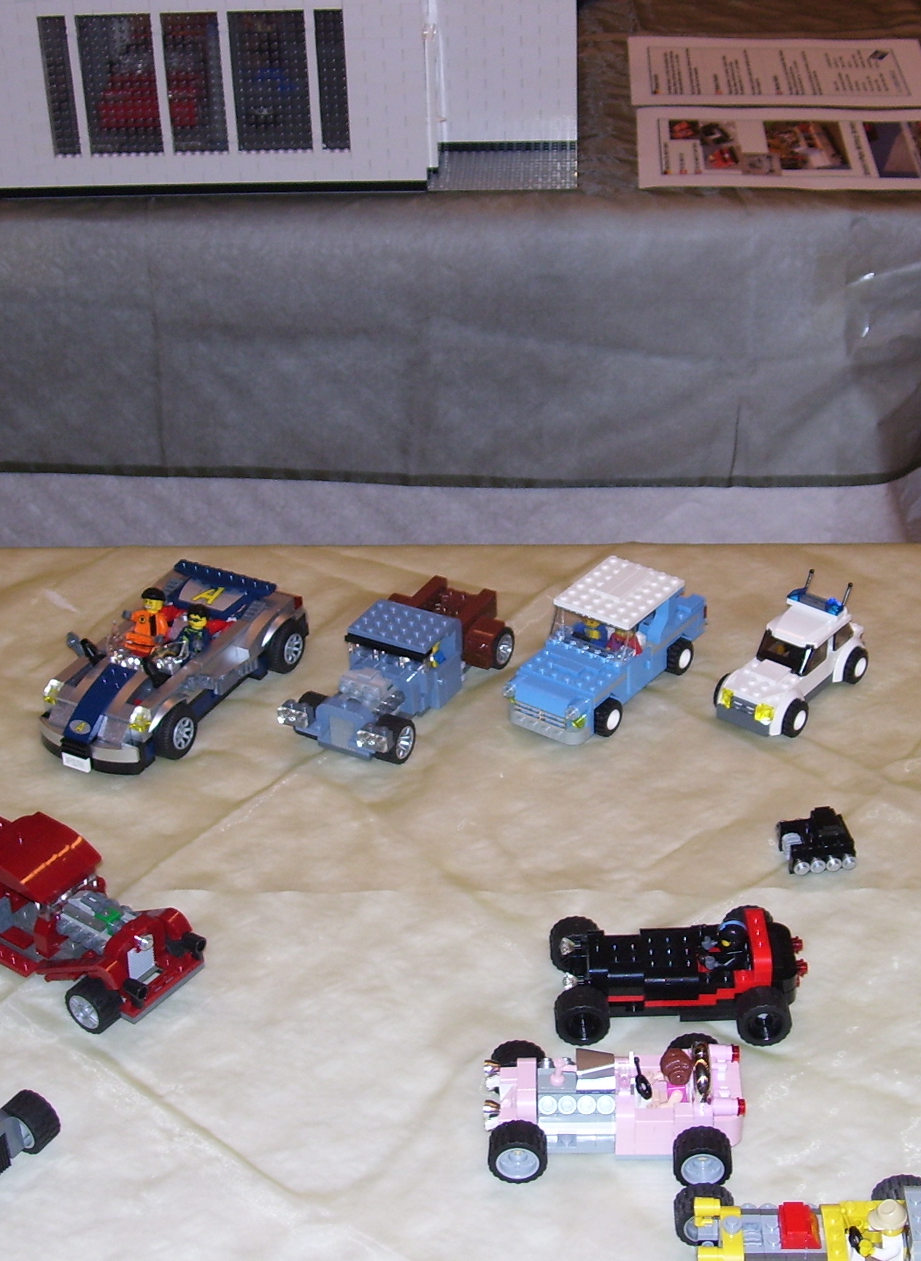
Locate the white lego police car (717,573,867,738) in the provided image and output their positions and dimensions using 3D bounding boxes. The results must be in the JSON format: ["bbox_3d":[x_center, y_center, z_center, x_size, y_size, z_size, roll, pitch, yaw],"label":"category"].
[{"bbox_3d":[0.177,0.013,1.187,0.052,0.055,0.090,22,39,32],"label":"white lego police car"}]

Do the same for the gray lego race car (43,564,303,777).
[{"bbox_3d":[-0.161,0.018,1.203,0.078,0.061,0.157,15,36,24],"label":"gray lego race car"}]

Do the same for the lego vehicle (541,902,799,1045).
[{"bbox_3d":[0.099,0.150,0.986,0.114,0.040,0.067,-1,32,0],"label":"lego vehicle"}]

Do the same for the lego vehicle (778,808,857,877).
[{"bbox_3d":[0.175,0.101,1.070,0.035,0.024,0.032,-6,32,-7],"label":"lego vehicle"}]

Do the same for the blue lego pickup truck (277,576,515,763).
[{"bbox_3d":[-0.032,0.015,1.212,0.073,0.052,0.141,16,36,24],"label":"blue lego pickup truck"}]

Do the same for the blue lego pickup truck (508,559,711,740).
[{"bbox_3d":[0.079,0.008,1.194,0.055,0.059,0.123,21,38,31],"label":"blue lego pickup truck"}]

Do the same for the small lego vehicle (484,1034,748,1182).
[{"bbox_3d":[0.065,0.194,0.915,0.109,0.042,0.065,-1,32,0],"label":"small lego vehicle"}]

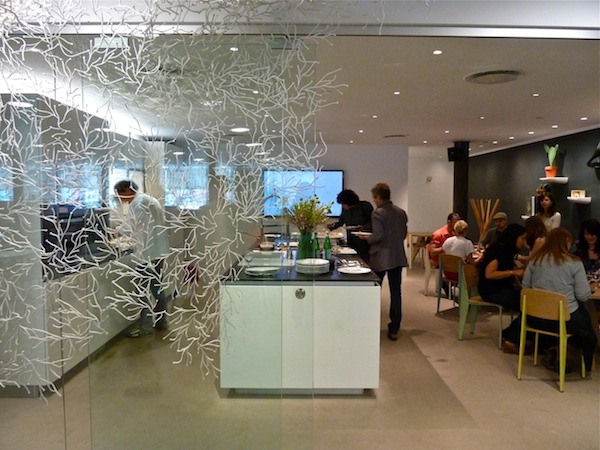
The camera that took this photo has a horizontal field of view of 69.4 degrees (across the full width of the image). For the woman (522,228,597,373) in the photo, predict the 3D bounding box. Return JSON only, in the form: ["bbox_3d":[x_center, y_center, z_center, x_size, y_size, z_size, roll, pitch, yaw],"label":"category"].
[{"bbox_3d":[2.439,0.717,4.016,0.740,1.340,0.510,-3,5,-35],"label":"woman"}]

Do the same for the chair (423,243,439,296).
[{"bbox_3d":[2.294,0.717,6.872,0.490,0.820,0.420,4,5,43],"label":"chair"}]

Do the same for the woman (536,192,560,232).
[{"bbox_3d":[3.215,0.441,5.641,0.460,1.680,0.320,2,4,25],"label":"woman"}]

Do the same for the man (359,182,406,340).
[{"bbox_3d":[0.950,0.398,4.899,0.460,1.730,0.520,4,5,42],"label":"man"}]

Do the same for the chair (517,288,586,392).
[{"bbox_3d":[2.268,0.984,3.912,0.490,0.820,0.430,-3,5,-41],"label":"chair"}]

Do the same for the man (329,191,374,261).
[{"bbox_3d":[0.750,0.342,5.988,0.620,1.690,0.560,-2,5,-30],"label":"man"}]

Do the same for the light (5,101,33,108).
[{"bbox_3d":[-2.832,-1.218,4.393,0.240,0.030,0.240,0,4,0],"label":"light"}]

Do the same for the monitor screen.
[{"bbox_3d":[0.065,-0.570,8.053,1.520,0.890,0.080,0,4,0],"label":"monitor screen"}]

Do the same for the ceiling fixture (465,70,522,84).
[{"bbox_3d":[1.550,-1.155,3.428,0.460,0.050,0.460,0,4,0],"label":"ceiling fixture"}]

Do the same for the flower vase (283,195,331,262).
[{"bbox_3d":[0.070,0.030,4.563,0.480,0.670,0.460,0,4,0],"label":"flower vase"}]

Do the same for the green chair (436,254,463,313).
[{"bbox_3d":[2.250,0.836,6.147,0.490,0.820,0.430,-3,5,-38],"label":"green chair"}]

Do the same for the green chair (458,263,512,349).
[{"bbox_3d":[2.043,0.865,4.729,0.490,0.820,0.420,3,5,40],"label":"green chair"}]

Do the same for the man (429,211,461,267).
[{"bbox_3d":[2.548,0.518,7.035,0.760,1.340,0.520,3,5,35],"label":"man"}]

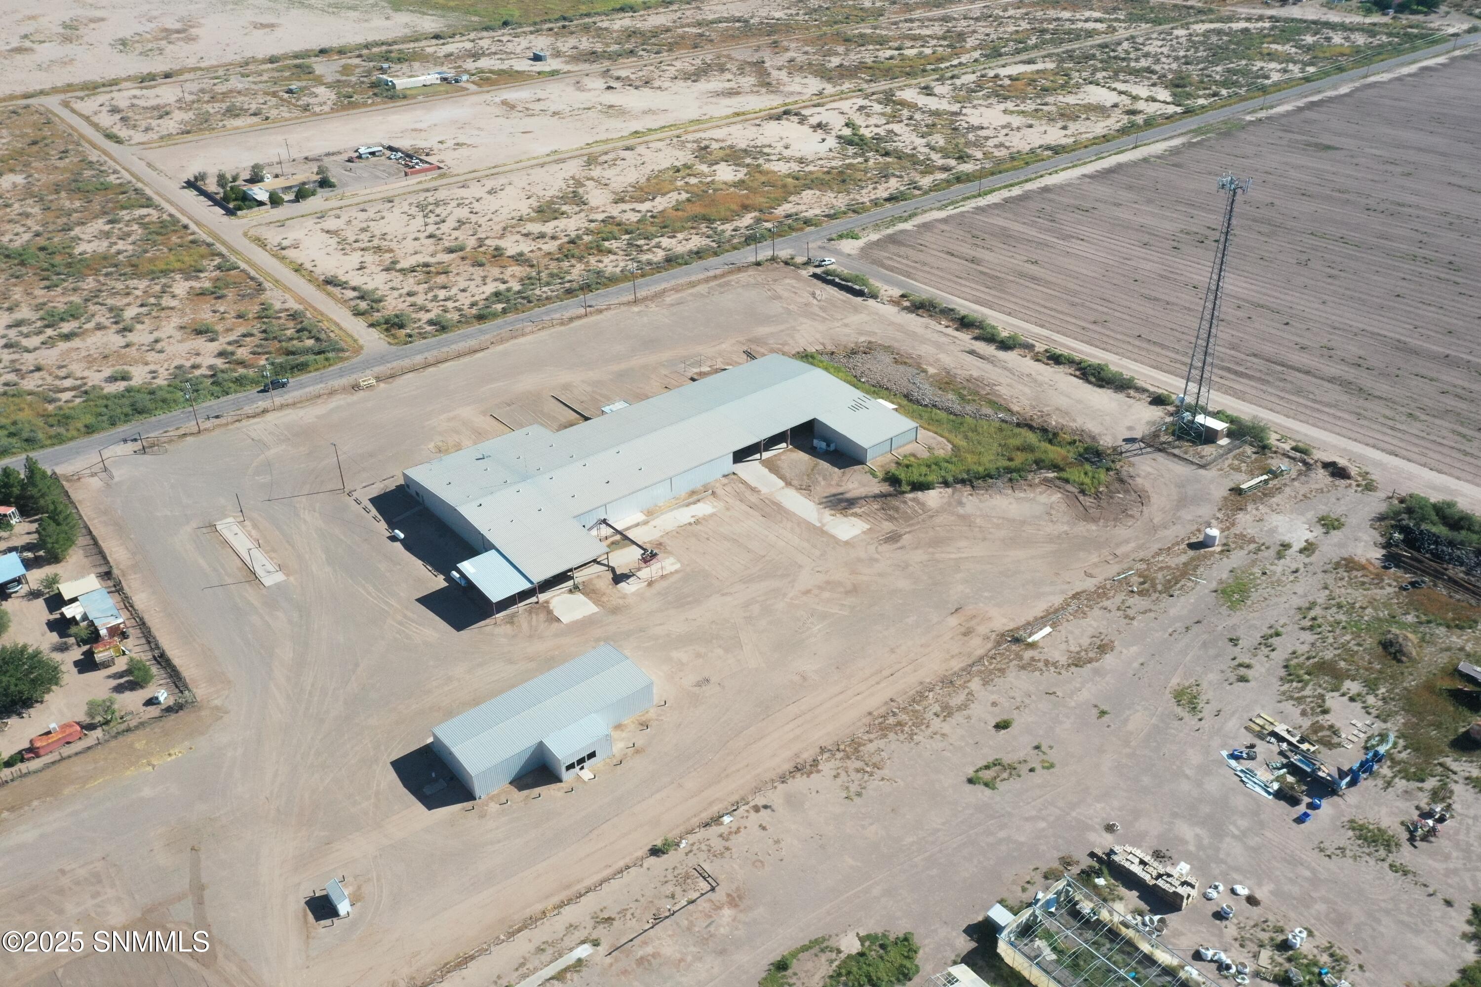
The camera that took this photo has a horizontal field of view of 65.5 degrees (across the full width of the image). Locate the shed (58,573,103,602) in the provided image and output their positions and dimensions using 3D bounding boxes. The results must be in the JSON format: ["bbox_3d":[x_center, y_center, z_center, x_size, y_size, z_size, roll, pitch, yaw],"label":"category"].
[{"bbox_3d":[-119.063,17.919,208.291,5.900,2.400,6.400,-24,35,-33],"label":"shed"}]

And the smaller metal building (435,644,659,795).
[{"bbox_3d":[-27.201,33.988,169.052,30.500,5.200,17.150,-24,35,-33],"label":"smaller metal building"}]

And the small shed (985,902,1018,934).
[{"bbox_3d":[30.847,50.853,136.902,2.050,2.300,2.600,-24,35,-33],"label":"small shed"}]

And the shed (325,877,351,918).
[{"bbox_3d":[-50.122,50.547,143.683,1.450,2.350,3.750,-24,35,-33],"label":"shed"}]

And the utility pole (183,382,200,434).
[{"bbox_3d":[-126.829,-19.476,266.599,0.900,12.300,2.600,-24,35,-33],"label":"utility pole"}]

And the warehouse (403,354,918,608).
[{"bbox_3d":[-16.924,-7.918,242.985,101.500,6.600,58.300,-24,35,-33],"label":"warehouse"}]

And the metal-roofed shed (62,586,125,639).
[{"bbox_3d":[-112.713,21.583,200.826,7.300,2.700,13.300,-24,35,-33],"label":"metal-roofed shed"}]

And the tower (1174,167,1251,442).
[{"bbox_3d":[96.181,-36.292,234.935,6.600,55.600,6.600,-24,35,-33],"label":"tower"}]

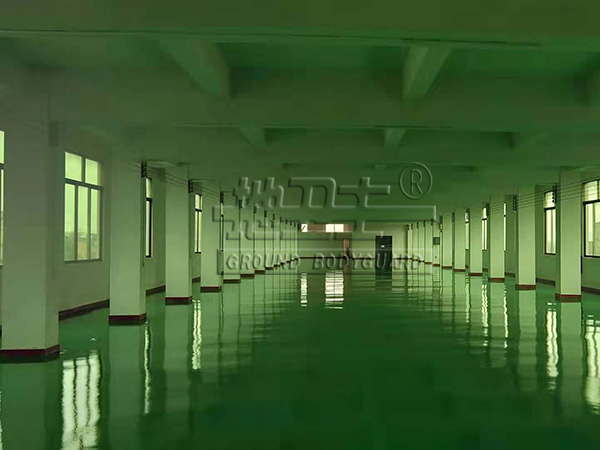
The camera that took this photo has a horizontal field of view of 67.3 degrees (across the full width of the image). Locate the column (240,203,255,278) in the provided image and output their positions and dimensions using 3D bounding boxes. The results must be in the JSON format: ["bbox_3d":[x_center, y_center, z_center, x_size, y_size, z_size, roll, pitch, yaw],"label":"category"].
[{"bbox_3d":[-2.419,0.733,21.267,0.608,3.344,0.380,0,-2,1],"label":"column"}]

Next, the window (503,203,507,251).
[{"bbox_3d":[10.221,0.187,22.880,0.130,2.384,1.680,0,-2,5],"label":"window"}]

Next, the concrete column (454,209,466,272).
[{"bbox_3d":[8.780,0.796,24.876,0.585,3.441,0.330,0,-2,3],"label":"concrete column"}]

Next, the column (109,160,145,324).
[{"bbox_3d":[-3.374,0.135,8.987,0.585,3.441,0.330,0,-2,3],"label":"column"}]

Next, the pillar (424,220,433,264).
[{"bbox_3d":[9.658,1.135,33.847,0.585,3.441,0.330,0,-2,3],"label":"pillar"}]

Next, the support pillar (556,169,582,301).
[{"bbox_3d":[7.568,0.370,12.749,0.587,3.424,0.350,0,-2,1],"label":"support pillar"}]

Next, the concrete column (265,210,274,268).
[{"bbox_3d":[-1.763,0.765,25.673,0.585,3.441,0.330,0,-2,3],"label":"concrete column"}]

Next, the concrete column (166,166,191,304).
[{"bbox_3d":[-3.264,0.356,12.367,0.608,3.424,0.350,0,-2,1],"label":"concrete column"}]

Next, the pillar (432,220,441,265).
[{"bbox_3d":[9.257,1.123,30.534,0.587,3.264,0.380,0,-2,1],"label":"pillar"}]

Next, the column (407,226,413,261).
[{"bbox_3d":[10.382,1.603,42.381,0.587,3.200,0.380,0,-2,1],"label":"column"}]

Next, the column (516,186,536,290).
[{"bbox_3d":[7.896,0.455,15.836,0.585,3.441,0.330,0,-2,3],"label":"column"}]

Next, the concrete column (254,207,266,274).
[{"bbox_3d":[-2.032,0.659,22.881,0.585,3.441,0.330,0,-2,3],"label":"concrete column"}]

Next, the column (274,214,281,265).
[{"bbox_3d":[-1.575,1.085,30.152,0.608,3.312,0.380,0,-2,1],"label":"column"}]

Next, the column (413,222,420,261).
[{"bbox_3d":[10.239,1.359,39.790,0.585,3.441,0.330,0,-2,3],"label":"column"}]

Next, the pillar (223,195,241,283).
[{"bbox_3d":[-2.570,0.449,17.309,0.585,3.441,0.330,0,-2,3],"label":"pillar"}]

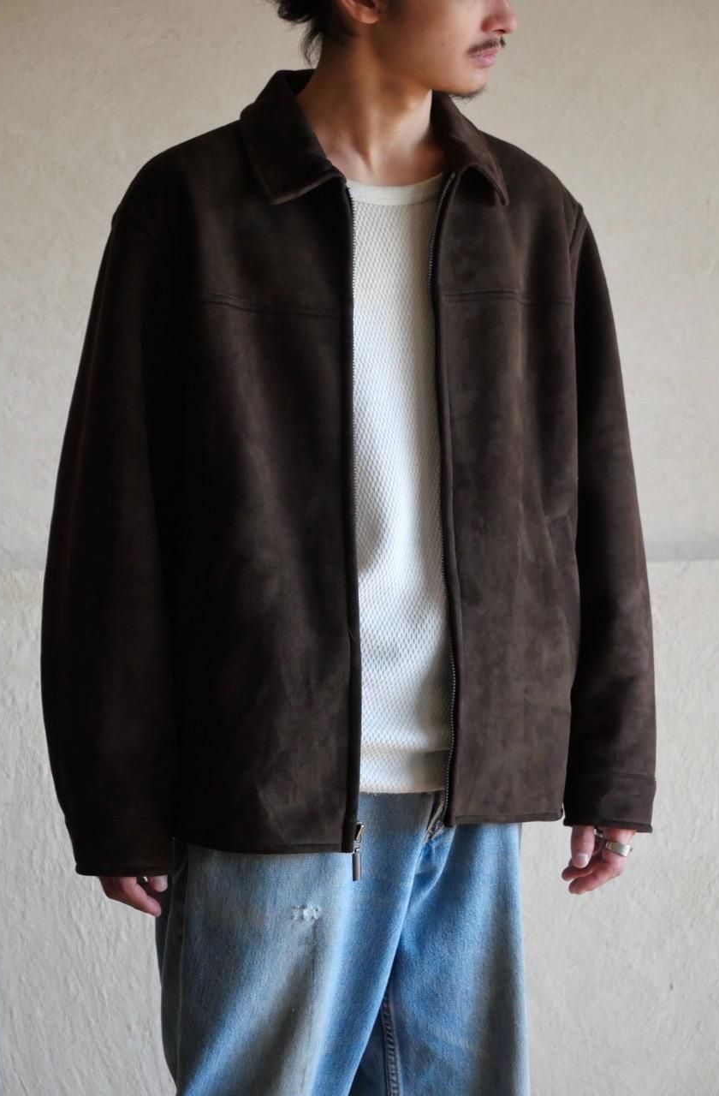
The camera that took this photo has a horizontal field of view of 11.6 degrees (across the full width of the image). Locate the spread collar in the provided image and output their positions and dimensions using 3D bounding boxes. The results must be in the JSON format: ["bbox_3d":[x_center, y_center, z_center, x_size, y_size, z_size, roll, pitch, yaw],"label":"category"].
[{"bbox_3d":[0.013,-0.378,3.260,0.250,0.140,0.190,0,0,-24],"label":"spread collar"}]

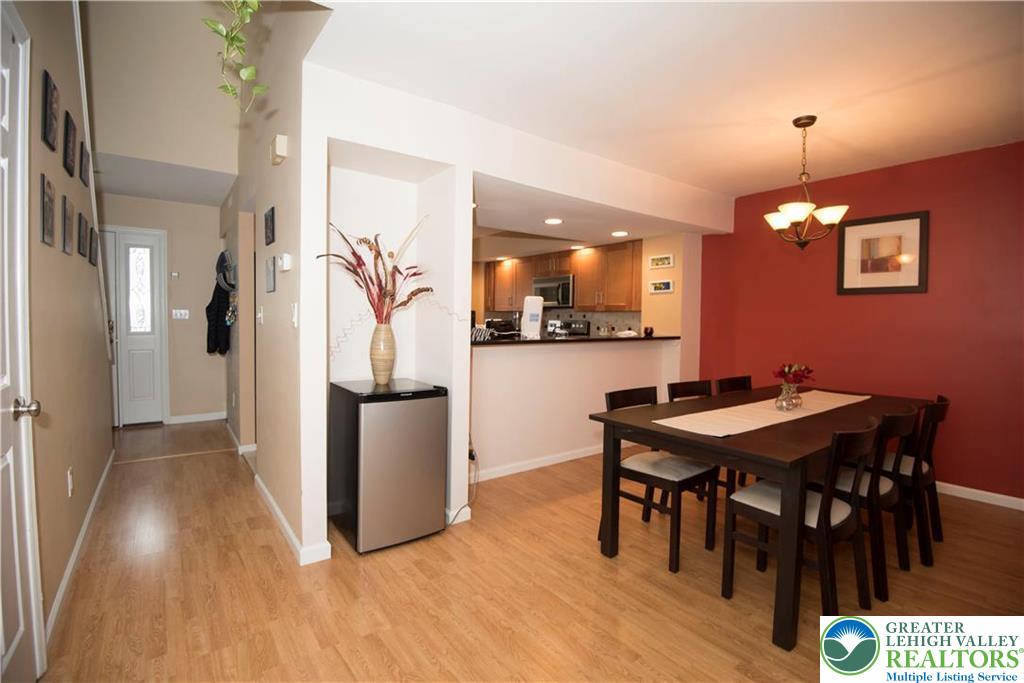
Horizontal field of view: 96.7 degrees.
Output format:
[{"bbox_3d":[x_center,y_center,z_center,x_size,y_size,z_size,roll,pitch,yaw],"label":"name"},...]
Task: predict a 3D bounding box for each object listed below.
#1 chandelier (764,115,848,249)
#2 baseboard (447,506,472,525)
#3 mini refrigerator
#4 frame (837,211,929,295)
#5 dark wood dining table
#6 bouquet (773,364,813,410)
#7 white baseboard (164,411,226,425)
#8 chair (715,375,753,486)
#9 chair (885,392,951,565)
[{"bbox_3d":[1.779,-0.948,2.755,0.530,0.778,0.520,-1,4,-37],"label":"chandelier"},{"bbox_3d":[-0.315,1.054,2.762,0.143,0.082,0.022,-1,4,-37],"label":"baseboard"},{"bbox_3d":[-0.740,0.675,2.707,0.487,0.830,0.534,-1,4,-37],"label":"mini refrigerator"},{"bbox_3d":[2.928,-0.683,3.620,0.030,0.607,0.569,-1,4,-37],"label":"frame"},{"bbox_3d":[1.589,0.755,2.698,2.300,0.743,0.919,-2,4,-38],"label":"dark wood dining table"},{"bbox_3d":[1.644,0.264,2.668,0.225,0.261,0.205,-1,4,-37],"label":"bouquet"},{"bbox_3d":[-3.602,0.873,5.196,0.584,0.085,0.018,-1,4,-37],"label":"white baseboard"},{"bbox_3d":[1.705,0.688,3.142,0.466,0.833,0.485,-1,4,-37],"label":"chair"},{"bbox_3d":[2.187,0.723,2.623,0.466,0.833,0.485,-2,4,-39],"label":"chair"}]

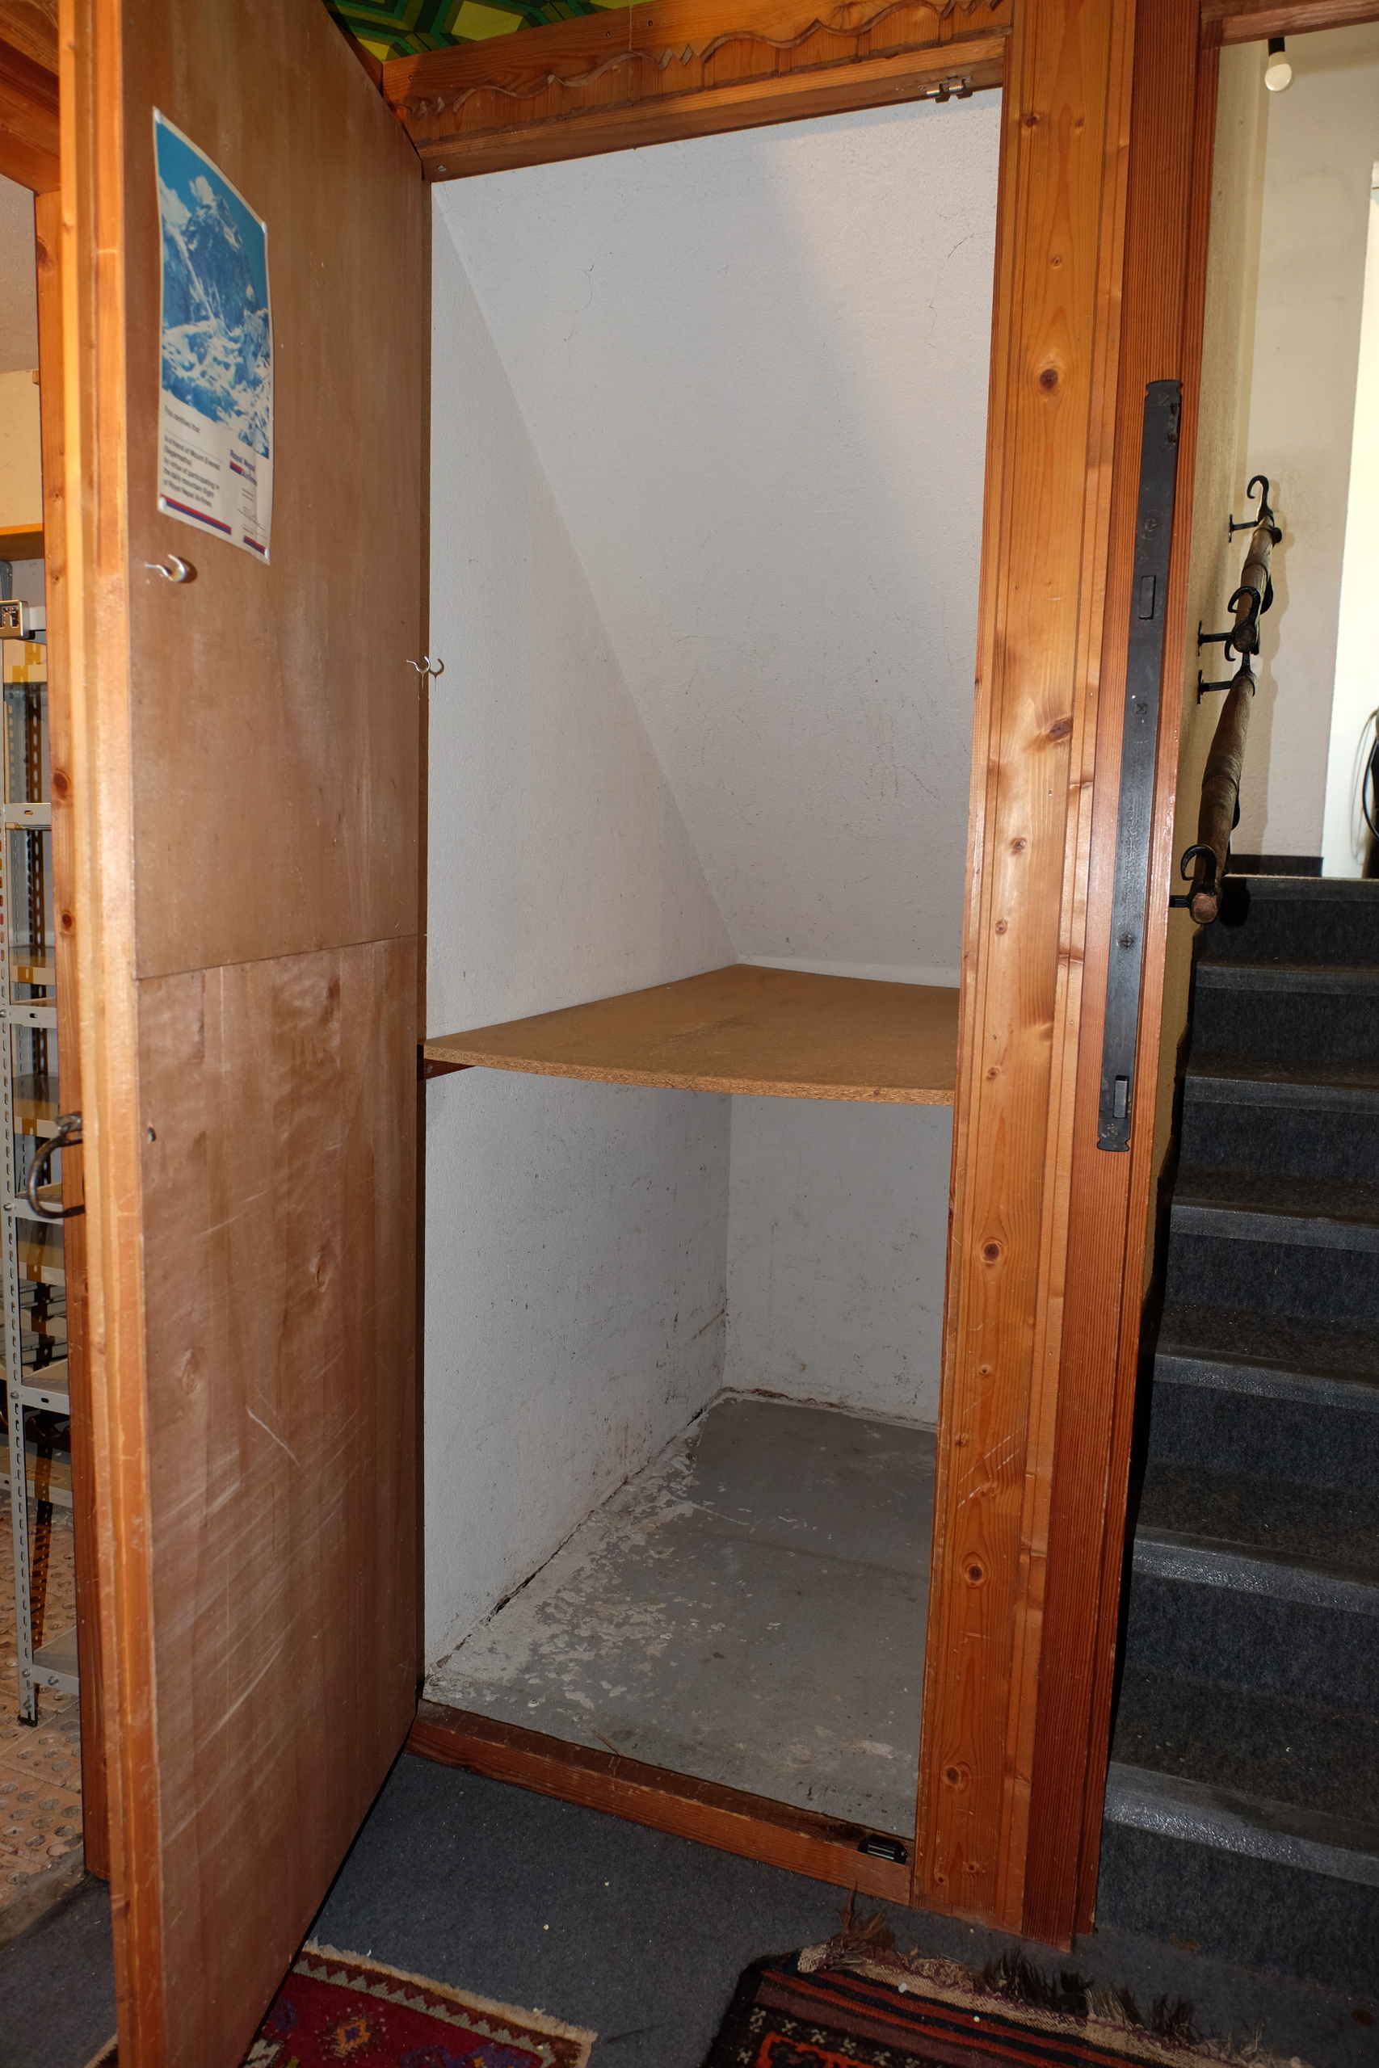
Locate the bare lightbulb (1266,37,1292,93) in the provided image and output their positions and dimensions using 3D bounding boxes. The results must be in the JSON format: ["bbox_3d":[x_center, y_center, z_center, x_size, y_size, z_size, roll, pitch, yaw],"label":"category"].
[{"bbox_3d":[1.401,-2.311,3.280,0.058,0.121,0.058,0,8,22],"label":"bare lightbulb"}]

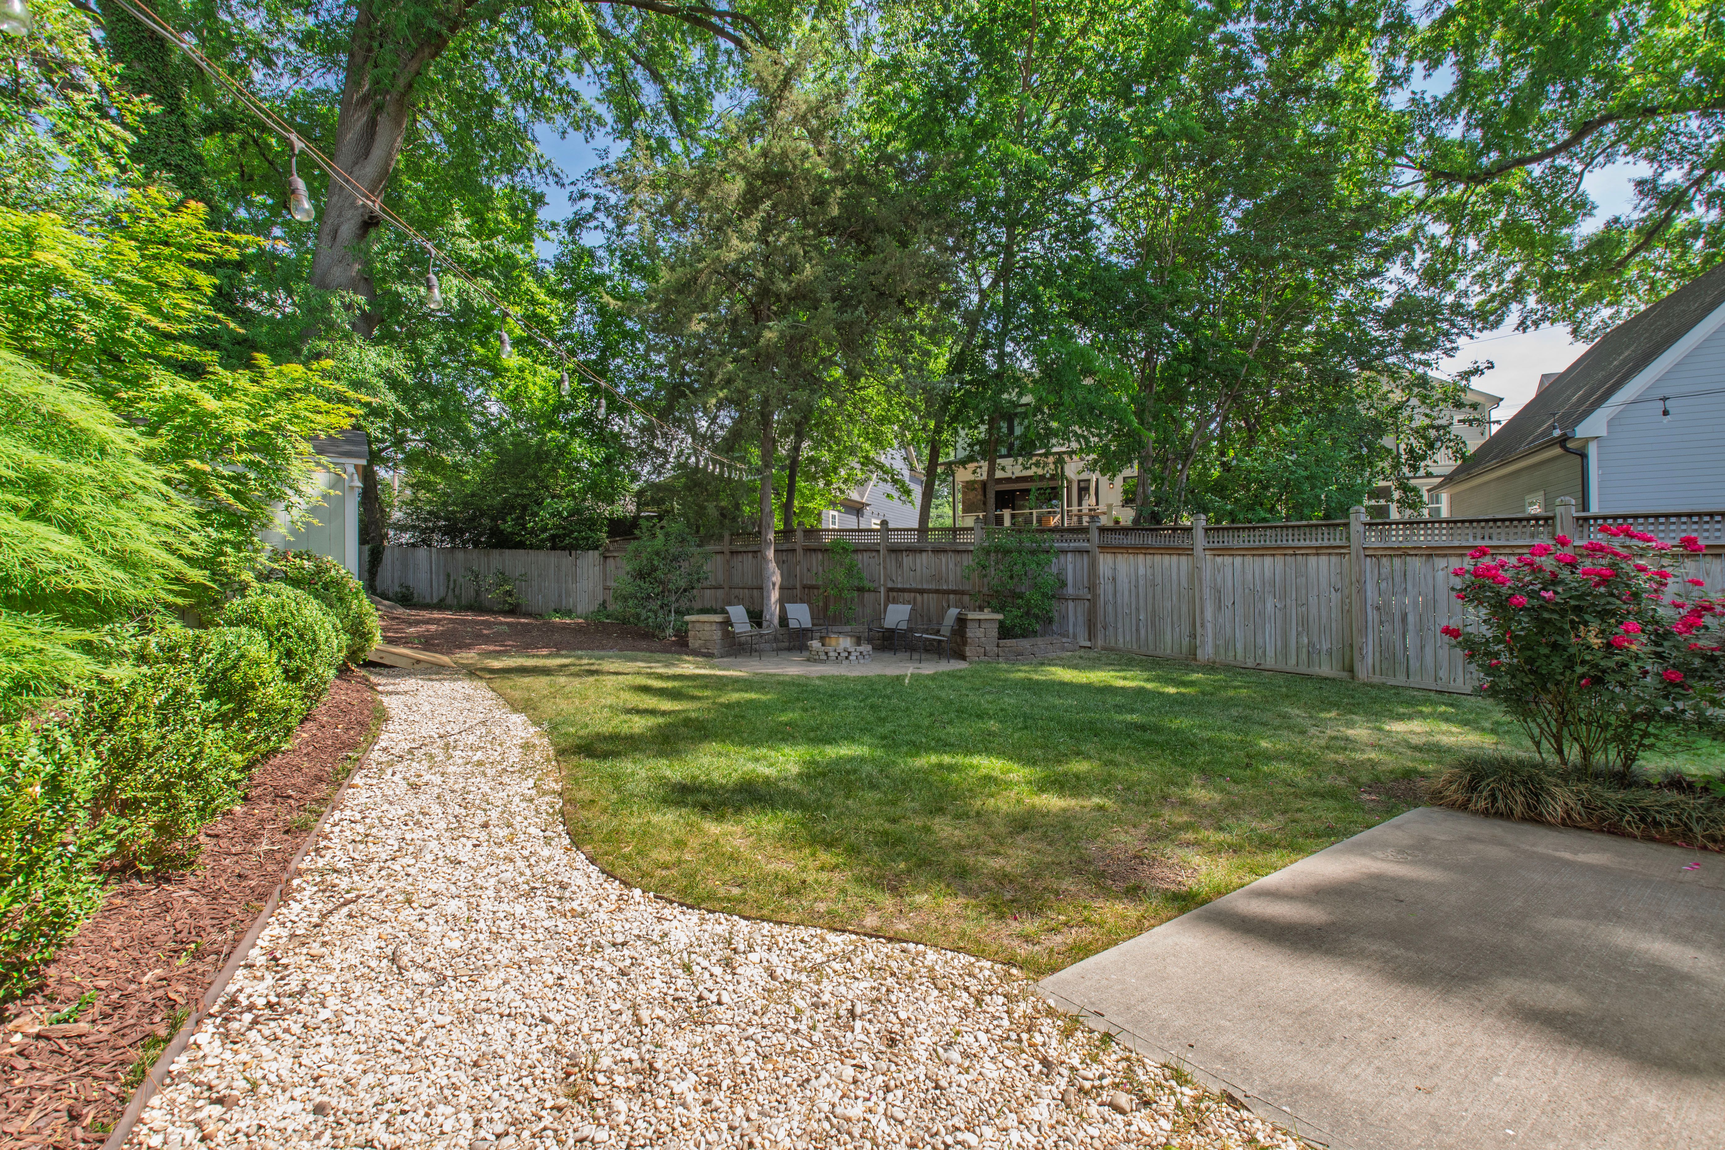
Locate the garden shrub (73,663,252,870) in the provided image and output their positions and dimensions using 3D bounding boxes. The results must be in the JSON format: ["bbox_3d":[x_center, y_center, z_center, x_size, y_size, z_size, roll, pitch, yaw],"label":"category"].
[{"bbox_3d":[-3.660,0.945,3.730,0.950,0.970,1.000,0,0,-33],"label":"garden shrub"}]

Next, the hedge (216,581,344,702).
[{"bbox_3d":[-6.250,0.755,7.780,1.080,1.350,1.150,0,0,-33],"label":"hedge"}]

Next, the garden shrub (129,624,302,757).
[{"bbox_3d":[-4.980,0.920,5.580,1.050,1.020,1.150,0,0,-33],"label":"garden shrub"}]

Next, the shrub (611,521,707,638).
[{"bbox_3d":[-4.400,0.105,15.700,2.050,2.550,1.950,0,0,0],"label":"shrub"}]

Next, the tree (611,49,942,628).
[{"bbox_3d":[-1.770,-4.750,14.800,6.700,11.900,6.400,0,0,0],"label":"tree"}]

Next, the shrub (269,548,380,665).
[{"bbox_3d":[-8.100,0.515,10.850,1.400,1.830,1.500,0,0,-33],"label":"shrub"}]

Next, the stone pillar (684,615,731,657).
[{"bbox_3d":[-2.740,1.095,12.700,0.660,0.710,0.660,0,0,4],"label":"stone pillar"}]

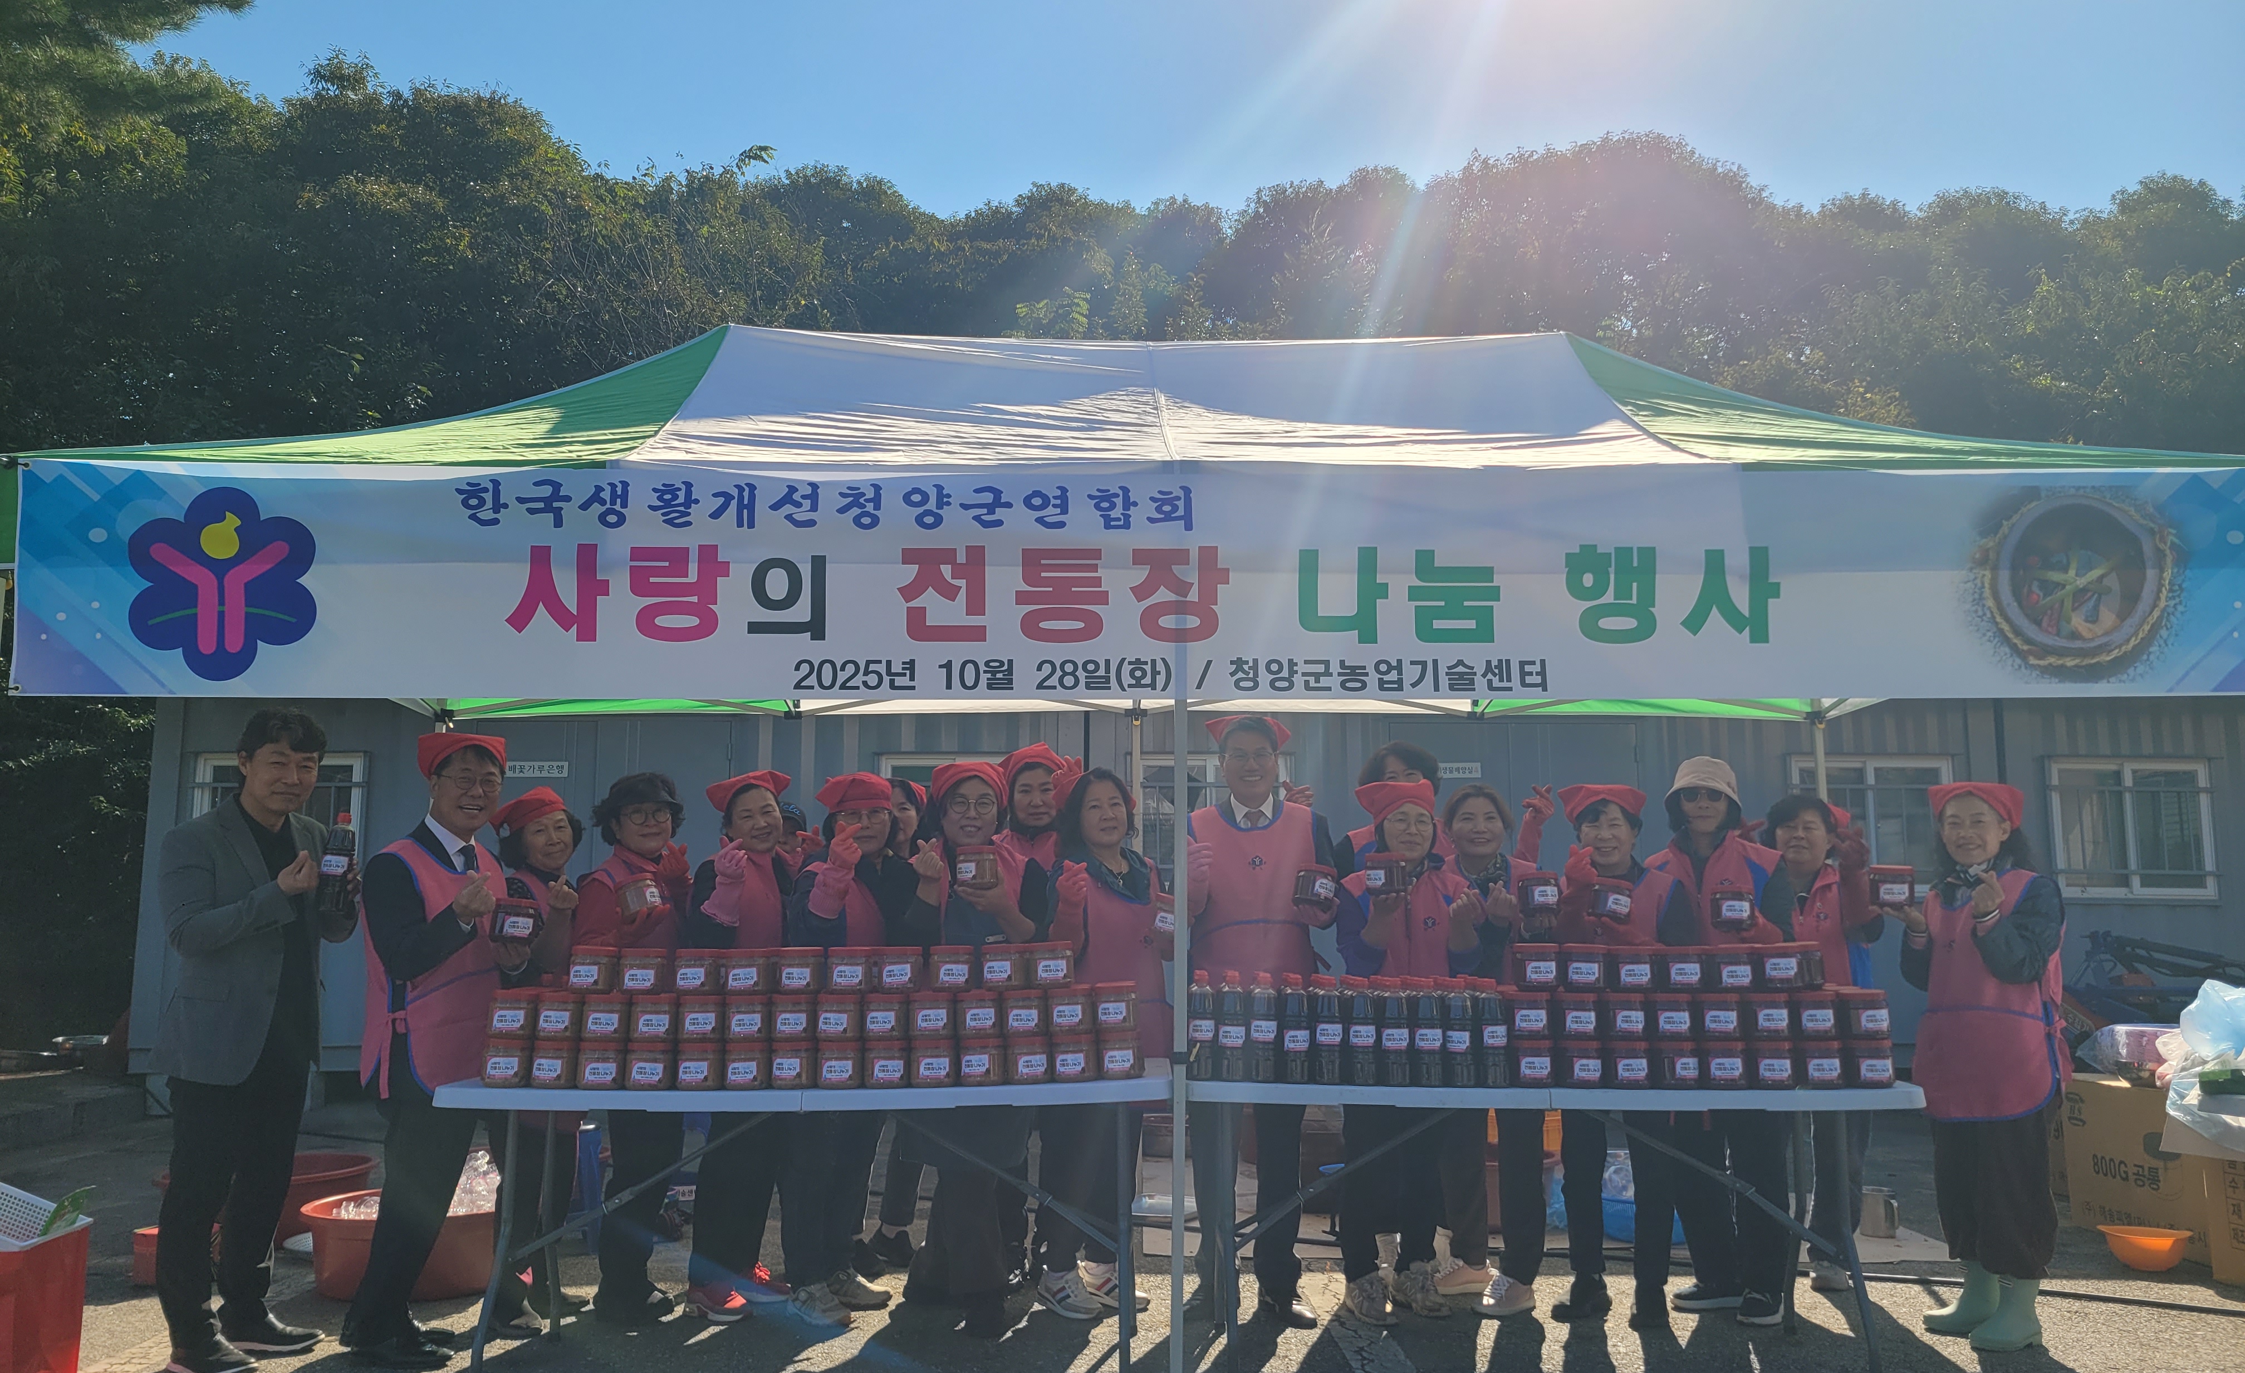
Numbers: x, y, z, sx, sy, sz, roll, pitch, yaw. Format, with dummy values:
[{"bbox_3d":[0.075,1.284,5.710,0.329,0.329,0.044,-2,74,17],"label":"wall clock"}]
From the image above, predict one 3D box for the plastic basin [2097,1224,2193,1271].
[{"bbox_3d":[3.379,1.859,5.577,0.315,0.127,0.315,-4,-9,30],"label":"plastic basin"}]

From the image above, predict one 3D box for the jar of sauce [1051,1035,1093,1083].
[{"bbox_3d":[-0.125,0.959,4.344,0.113,0.115,0.113,0,-8,0],"label":"jar of sauce"}]

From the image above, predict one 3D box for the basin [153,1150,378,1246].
[{"bbox_3d":[-3.010,1.815,5.945,0.710,0.245,0.710,0,-7,0],"label":"basin"}]

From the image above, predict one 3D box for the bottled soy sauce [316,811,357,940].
[{"bbox_3d":[-2.016,0.458,4.340,0.078,0.265,0.078,7,-6,-7],"label":"bottled soy sauce"}]

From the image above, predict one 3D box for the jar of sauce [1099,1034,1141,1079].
[{"bbox_3d":[-0.004,0.950,4.316,0.113,0.120,0.113,0,-7,0],"label":"jar of sauce"}]

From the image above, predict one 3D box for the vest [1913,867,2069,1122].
[{"bbox_3d":[2.442,0.863,4.728,0.280,0.700,0.450,7,-10,-40],"label":"vest"}]

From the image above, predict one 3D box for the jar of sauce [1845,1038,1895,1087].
[{"bbox_3d":[1.885,0.951,4.244,0.104,0.113,0.104,-1,-8,7],"label":"jar of sauce"}]

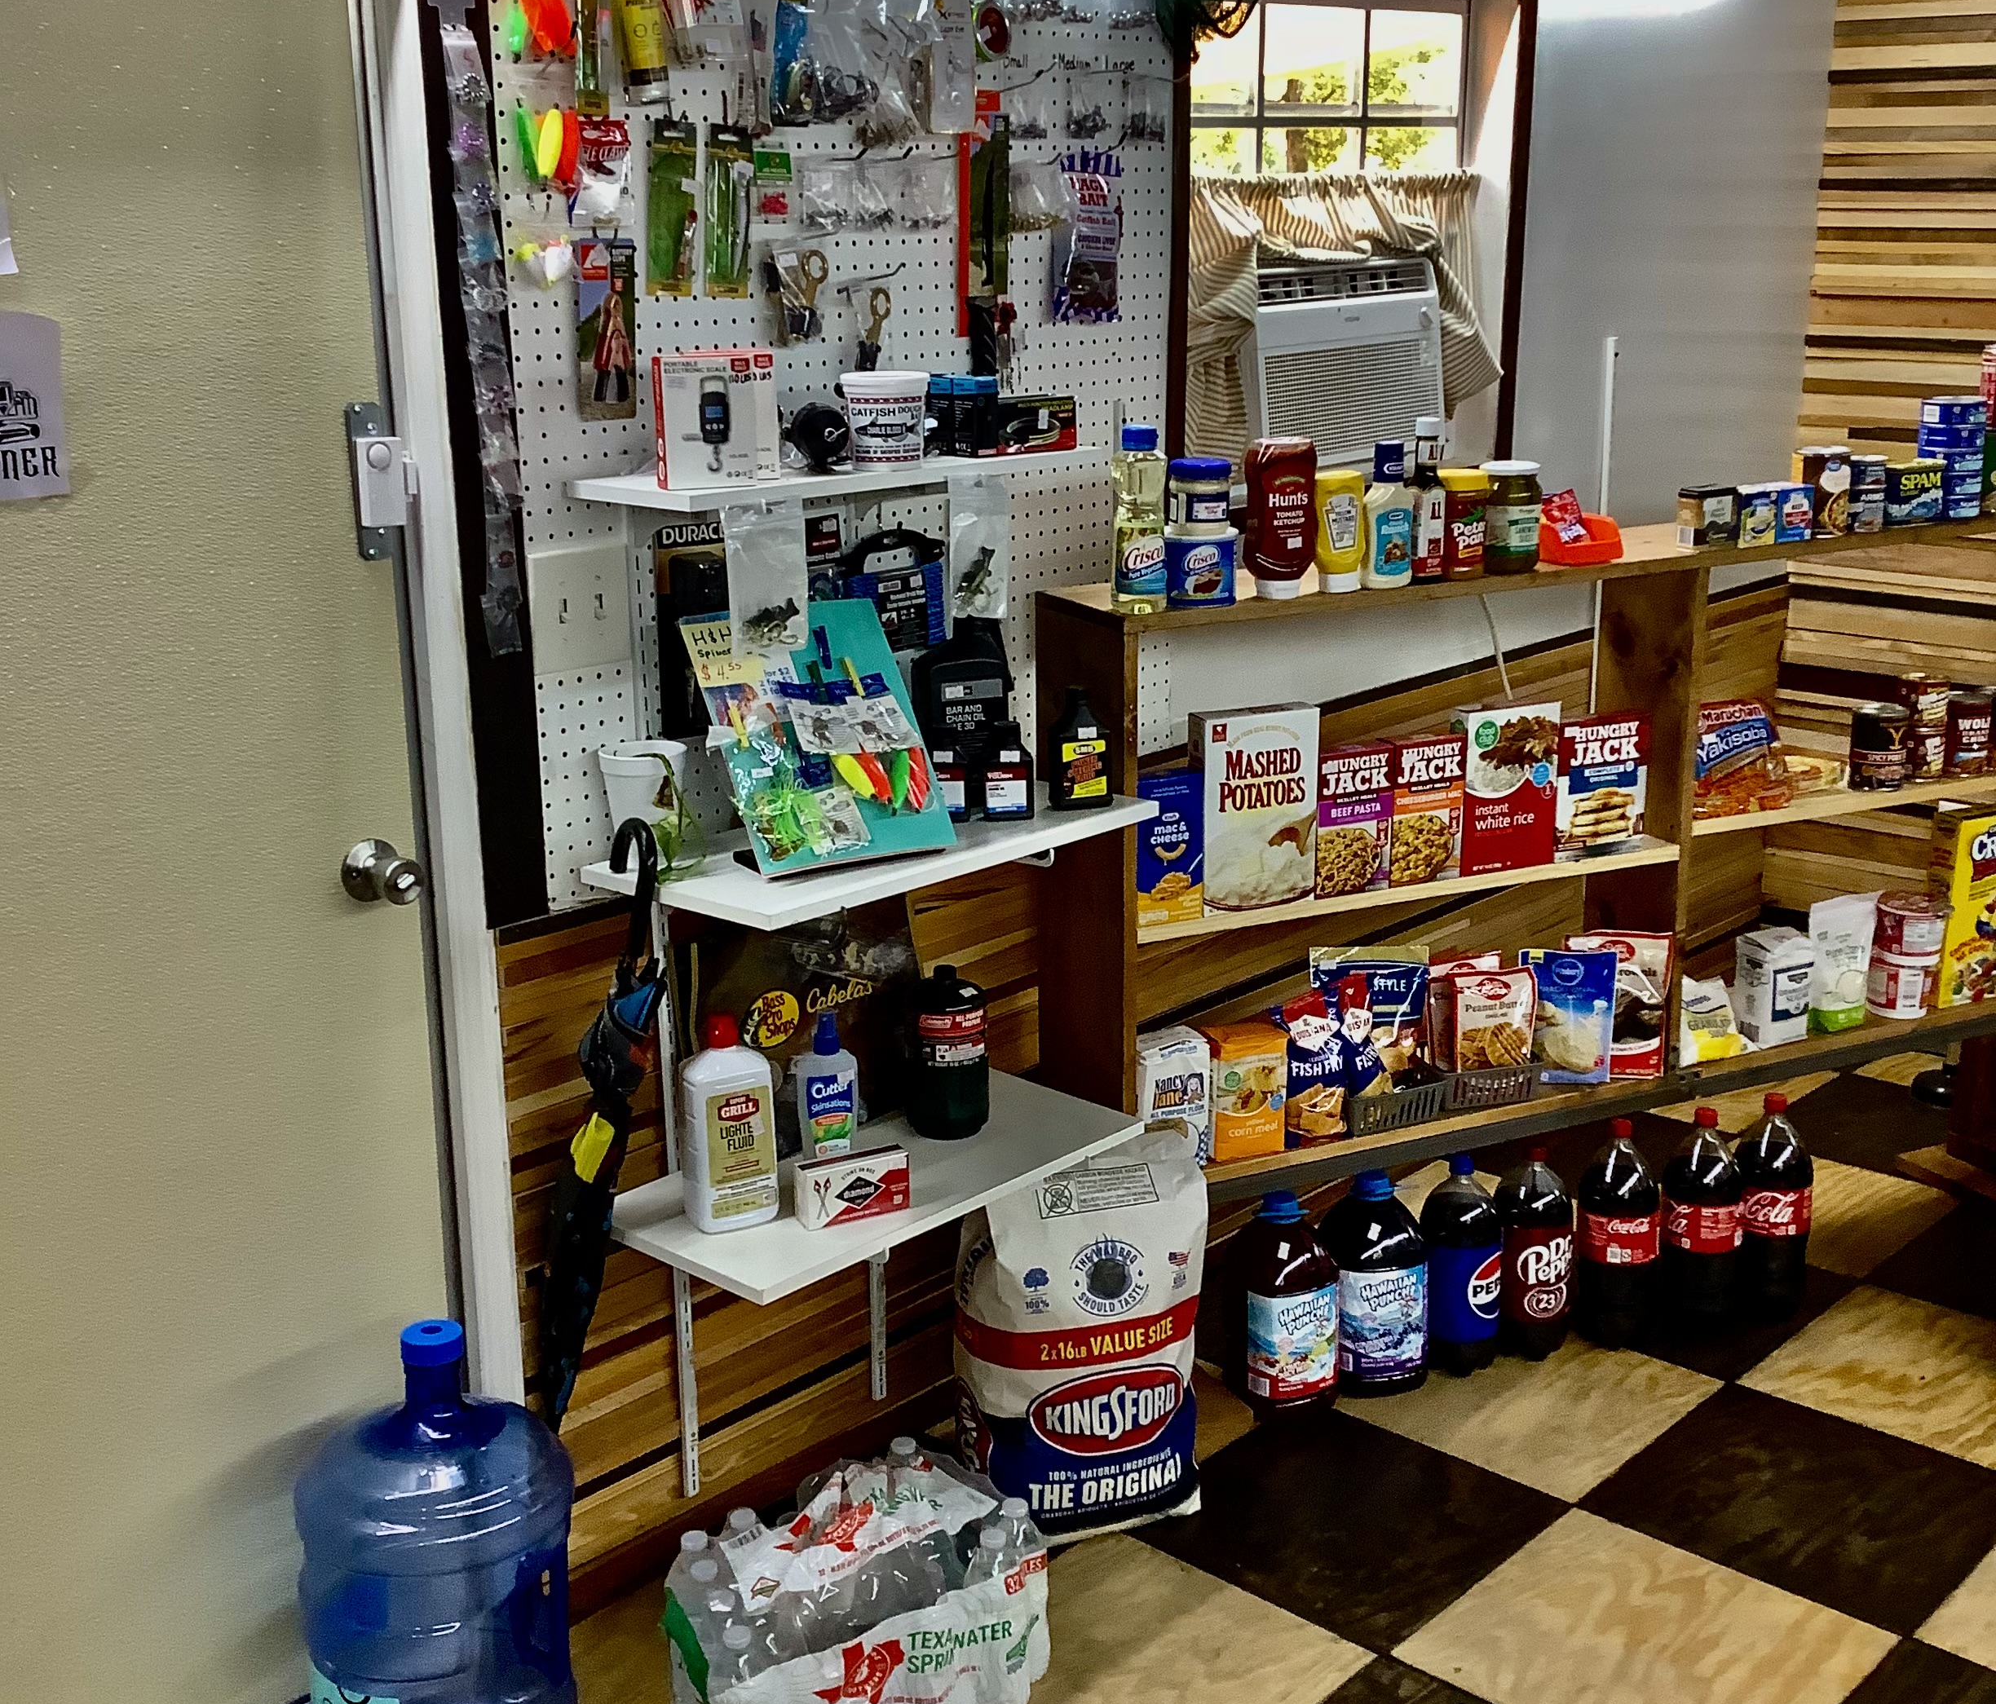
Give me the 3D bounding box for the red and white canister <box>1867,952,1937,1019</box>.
[{"bbox_3d":[1.356,0.197,3.581,0.099,0.083,0.099,-1,16,0],"label":"red and white canister"}]

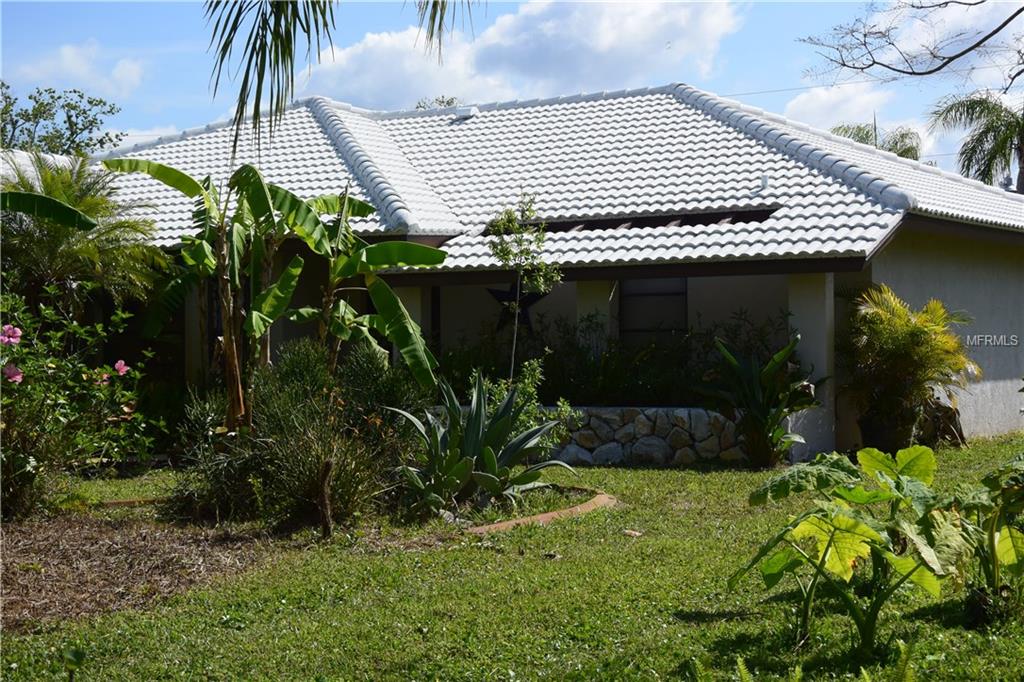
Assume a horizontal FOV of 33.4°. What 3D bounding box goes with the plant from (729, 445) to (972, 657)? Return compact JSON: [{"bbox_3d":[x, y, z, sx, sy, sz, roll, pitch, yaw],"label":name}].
[{"bbox_3d":[1.562,0.964,7.850,1.095,0.957,1.000,-1,0,0],"label":"plant"}]

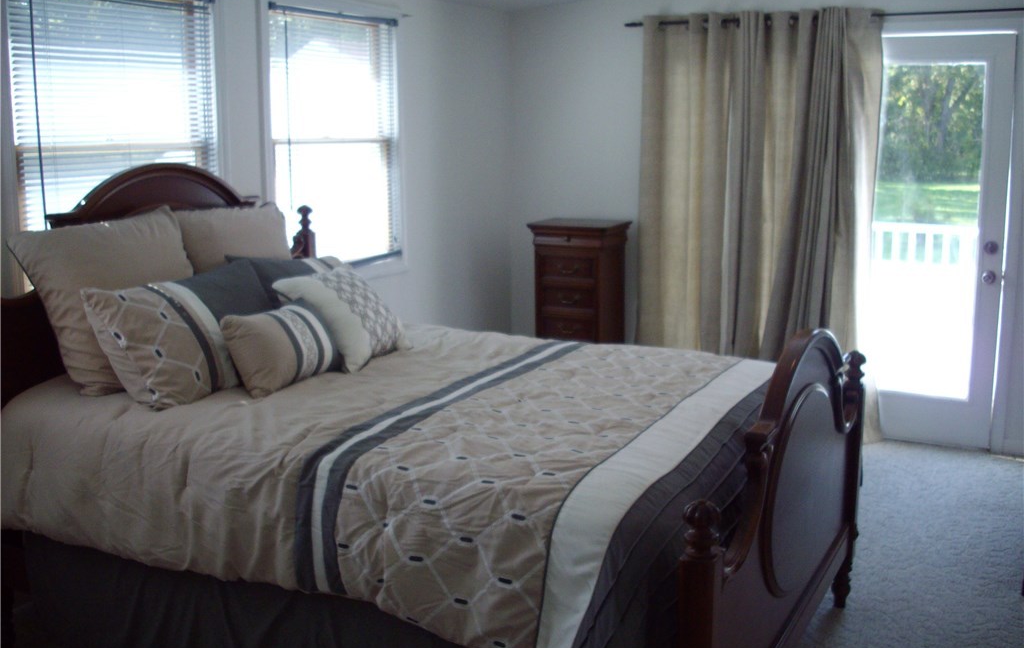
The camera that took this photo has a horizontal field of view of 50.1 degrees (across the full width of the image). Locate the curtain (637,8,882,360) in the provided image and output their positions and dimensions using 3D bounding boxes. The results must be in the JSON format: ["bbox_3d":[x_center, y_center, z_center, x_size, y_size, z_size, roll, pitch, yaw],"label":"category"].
[{"bbox_3d":[1.252,-0.519,5.753,1.220,2.170,0.170,5,12,27],"label":"curtain"}]

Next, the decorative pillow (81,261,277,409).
[{"bbox_3d":[-0.994,0.008,3.474,0.180,0.450,0.700,-37,-8,28],"label":"decorative pillow"}]

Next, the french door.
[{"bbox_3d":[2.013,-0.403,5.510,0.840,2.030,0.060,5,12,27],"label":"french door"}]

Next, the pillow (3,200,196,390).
[{"bbox_3d":[-1.231,-0.072,3.503,0.200,0.530,0.640,-13,3,29],"label":"pillow"}]

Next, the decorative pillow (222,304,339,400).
[{"bbox_3d":[-0.726,0.062,3.479,0.140,0.300,0.450,-33,-7,29],"label":"decorative pillow"}]

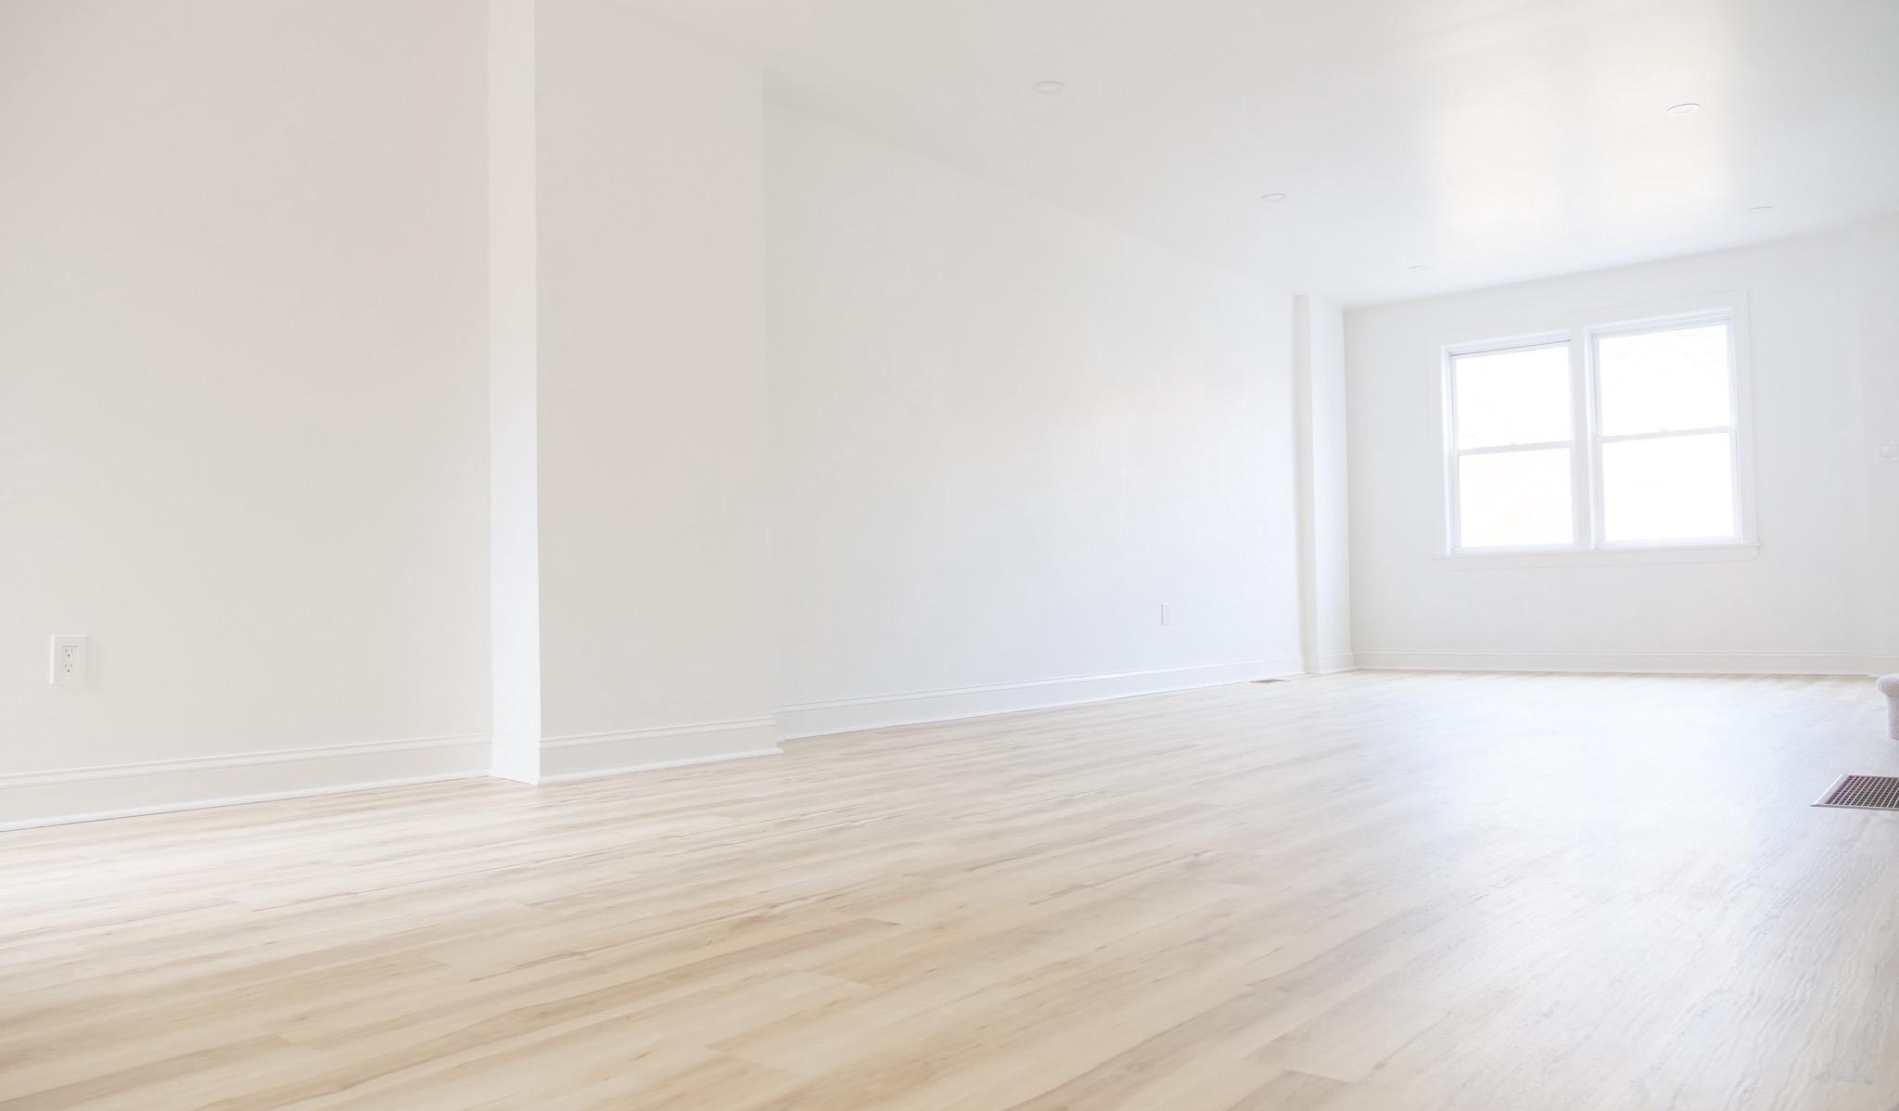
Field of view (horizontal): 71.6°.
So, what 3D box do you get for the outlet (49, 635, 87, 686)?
[{"bbox_3d":[-2.246,0.266,3.360,0.009,0.128,0.081,-3,-2,40],"label":"outlet"}]

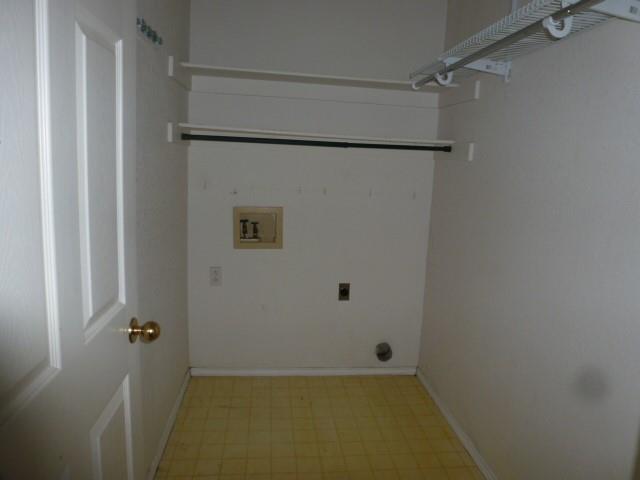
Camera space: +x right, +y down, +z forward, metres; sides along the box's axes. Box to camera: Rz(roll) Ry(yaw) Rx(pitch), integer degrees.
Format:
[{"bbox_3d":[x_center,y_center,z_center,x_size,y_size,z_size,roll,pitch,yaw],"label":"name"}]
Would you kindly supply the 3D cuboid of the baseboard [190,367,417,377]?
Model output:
[{"bbox_3d":[-0.084,0.857,2.883,1.465,0.057,0.014,2,9,-7],"label":"baseboard"}]

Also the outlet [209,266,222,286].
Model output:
[{"bbox_3d":[-0.637,0.228,2.719,0.072,0.116,0.009,2,9,-7],"label":"outlet"}]

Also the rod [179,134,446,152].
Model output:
[{"bbox_3d":[0.007,-0.525,2.417,1.470,0.030,0.030,2,9,-7],"label":"rod"}]

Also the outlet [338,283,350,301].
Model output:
[{"bbox_3d":[0.158,0.334,2.823,0.072,0.112,0.013,2,9,-7],"label":"outlet"}]

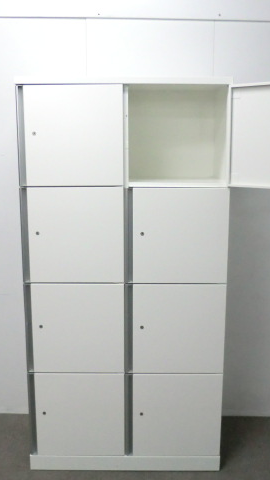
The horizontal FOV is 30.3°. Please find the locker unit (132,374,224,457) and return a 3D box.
[{"bbox_3d":[0.185,0.777,2.540,0.425,0.409,0.450,0,10,0],"label":"locker unit"}]

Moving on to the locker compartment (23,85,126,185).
[{"bbox_3d":[-0.263,-0.474,2.329,0.440,0.418,0.450,0,10,0],"label":"locker compartment"}]

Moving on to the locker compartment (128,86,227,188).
[{"bbox_3d":[0.186,-0.473,2.326,0.425,0.418,0.450,0,10,0],"label":"locker compartment"}]

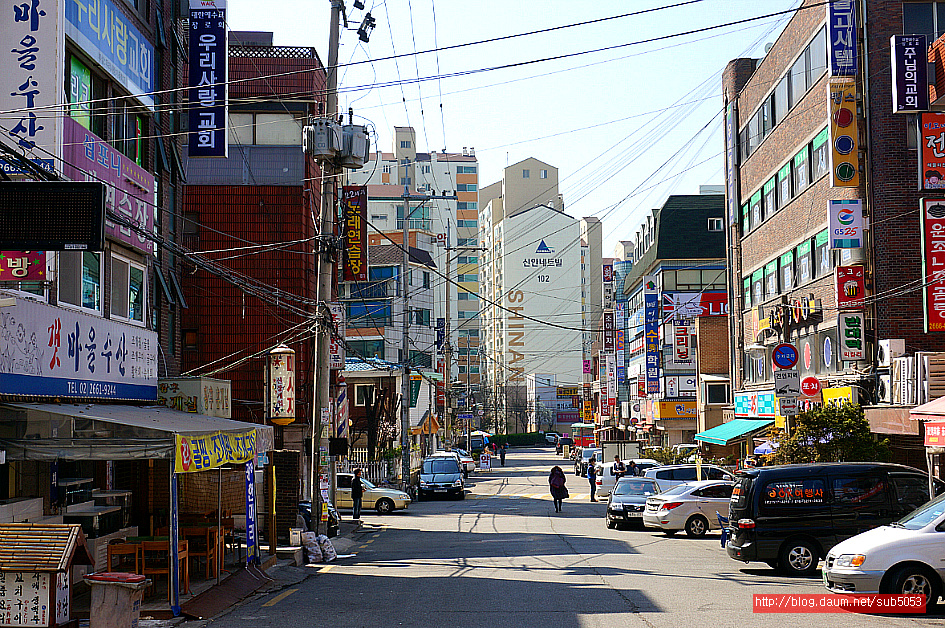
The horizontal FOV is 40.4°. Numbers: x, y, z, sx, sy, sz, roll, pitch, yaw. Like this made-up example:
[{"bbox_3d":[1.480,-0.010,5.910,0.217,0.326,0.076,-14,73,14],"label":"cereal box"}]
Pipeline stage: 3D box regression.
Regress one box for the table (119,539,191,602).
[{"bbox_3d":[-4.462,3.510,18.000,0.920,0.730,0.750,-1,-5,0],"label":"table"}]

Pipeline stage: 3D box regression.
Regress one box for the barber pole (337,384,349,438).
[{"bbox_3d":[-3.632,2.682,35.903,0.350,1.660,0.350,-1,-4,0],"label":"barber pole"}]

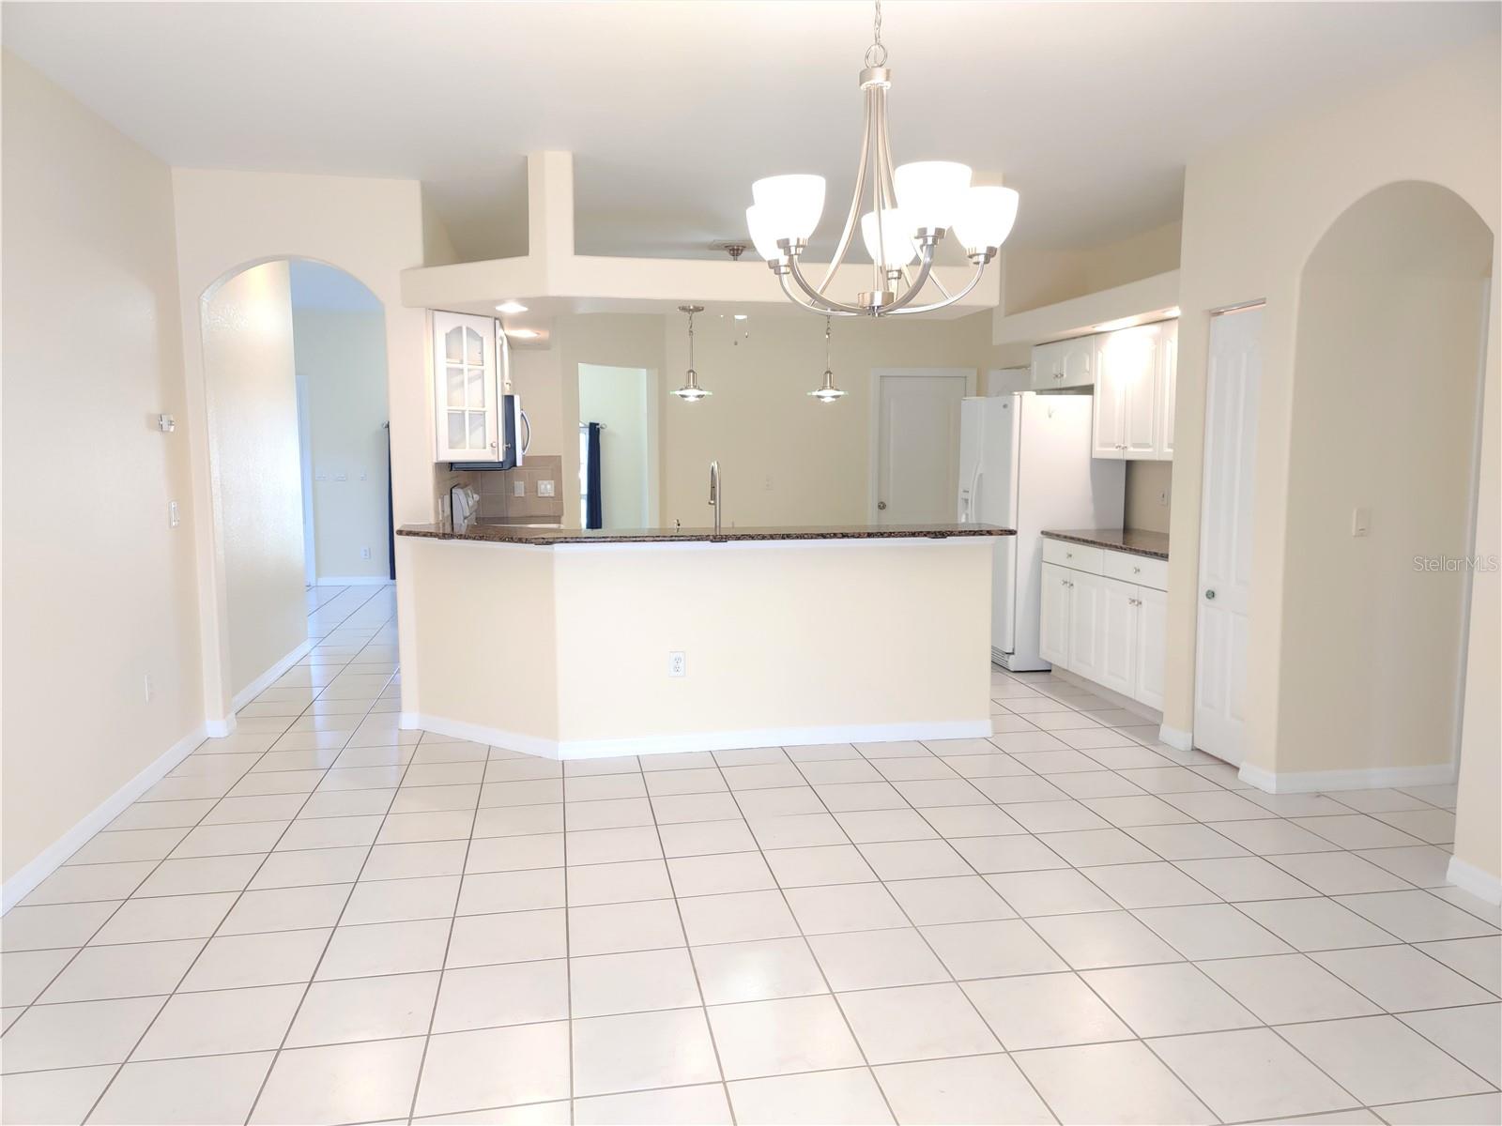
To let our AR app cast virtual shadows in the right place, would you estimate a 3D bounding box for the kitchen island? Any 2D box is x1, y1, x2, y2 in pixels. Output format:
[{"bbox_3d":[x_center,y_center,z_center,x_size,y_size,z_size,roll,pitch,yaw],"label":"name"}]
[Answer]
[{"bbox_3d":[-0.274,0.354,5.606,2.974,1.067,0.976,-1,7,-10],"label":"kitchen island"}]

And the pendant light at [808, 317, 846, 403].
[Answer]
[{"bbox_3d":[0.381,-1.016,5.568,0.200,0.447,0.200,-1,7,-10],"label":"pendant light"}]

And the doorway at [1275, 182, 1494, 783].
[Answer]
[{"bbox_3d":[2.357,-0.165,4.188,0.150,2.402,0.953,-1,7,-10],"label":"doorway"}]

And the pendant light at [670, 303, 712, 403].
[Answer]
[{"bbox_3d":[-0.287,-1.010,5.448,0.200,0.447,0.200,-1,7,-10],"label":"pendant light"}]

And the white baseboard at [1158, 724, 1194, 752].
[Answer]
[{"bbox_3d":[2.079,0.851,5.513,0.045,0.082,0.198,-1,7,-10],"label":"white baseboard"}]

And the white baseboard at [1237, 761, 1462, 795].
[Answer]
[{"bbox_3d":[2.602,0.914,4.941,0.884,0.082,0.252,-1,7,-10],"label":"white baseboard"}]

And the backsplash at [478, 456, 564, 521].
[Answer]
[{"bbox_3d":[-1.699,-0.557,8.228,0.633,0.453,0.012,-1,7,-10],"label":"backsplash"}]

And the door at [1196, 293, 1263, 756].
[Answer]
[{"bbox_3d":[2.198,-0.099,5.114,0.038,2.043,0.442,-1,7,-10],"label":"door"}]

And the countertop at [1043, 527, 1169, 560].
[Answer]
[{"bbox_3d":[2.289,-0.113,6.373,0.656,0.040,1.609,-1,7,-10],"label":"countertop"}]

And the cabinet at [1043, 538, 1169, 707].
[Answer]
[{"bbox_3d":[2.302,0.320,6.429,0.633,0.834,1.617,-1,7,-10],"label":"cabinet"}]

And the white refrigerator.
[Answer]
[{"bbox_3d":[1.924,-0.230,7.598,0.816,1.754,0.872,-1,7,-10],"label":"white refrigerator"}]

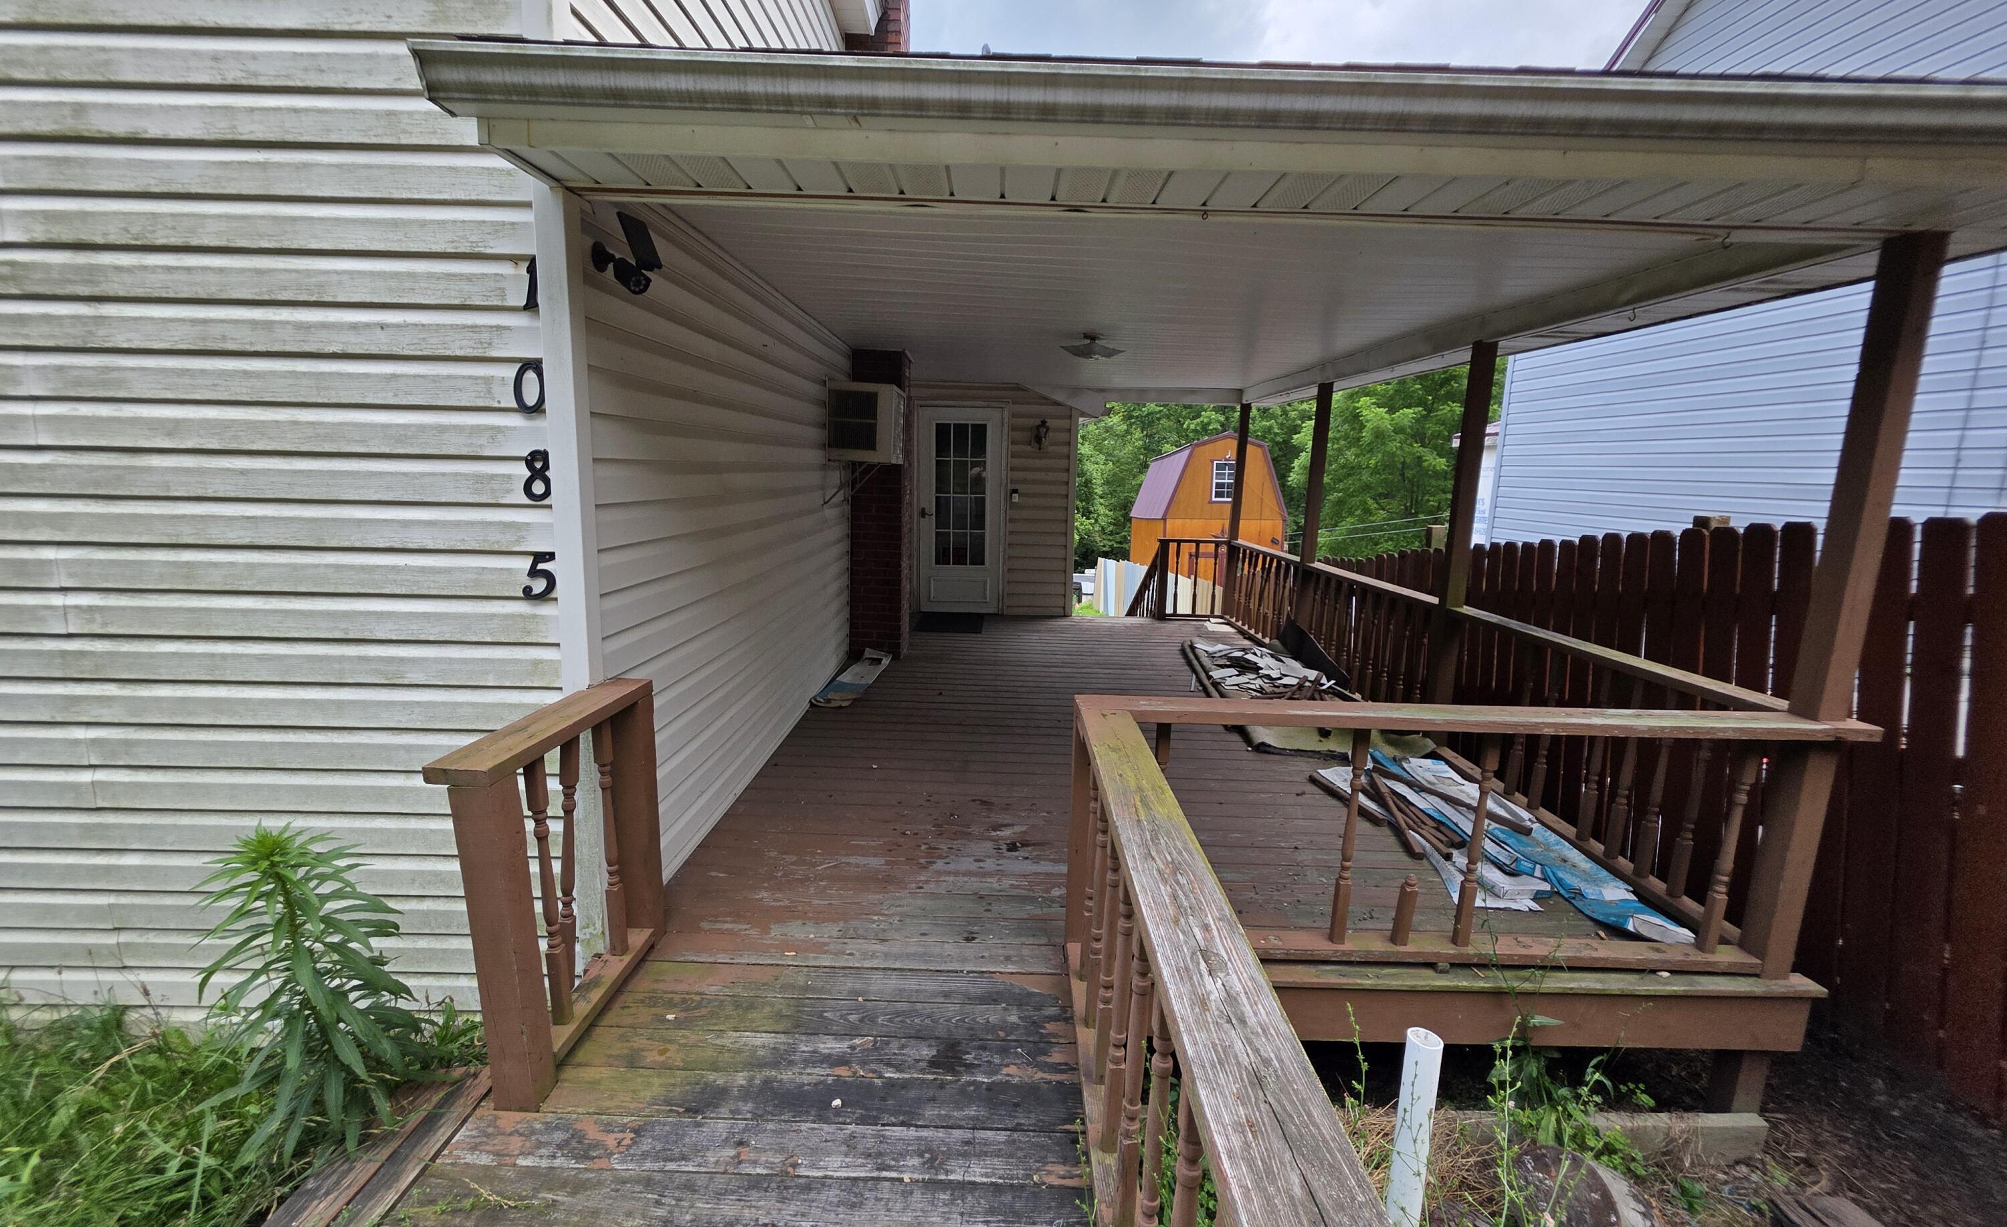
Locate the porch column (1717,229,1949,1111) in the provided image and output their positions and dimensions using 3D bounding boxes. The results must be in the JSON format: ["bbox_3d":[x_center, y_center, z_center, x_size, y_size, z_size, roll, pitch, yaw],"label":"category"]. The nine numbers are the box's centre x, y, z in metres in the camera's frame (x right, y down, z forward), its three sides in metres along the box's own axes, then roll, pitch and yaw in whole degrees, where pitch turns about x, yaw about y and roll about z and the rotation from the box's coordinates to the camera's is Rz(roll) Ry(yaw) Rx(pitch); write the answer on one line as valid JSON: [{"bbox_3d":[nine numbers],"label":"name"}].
[{"bbox_3d":[2.379,0.311,2.218,0.088,2.630,0.090,0,11,0],"label":"porch column"}]

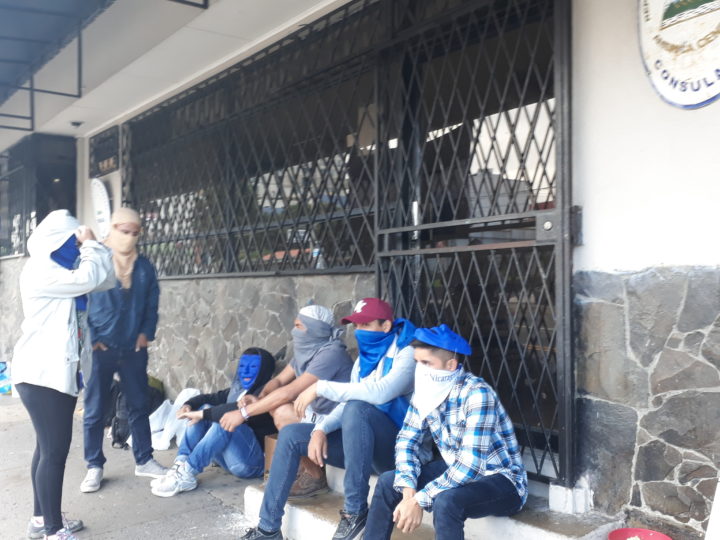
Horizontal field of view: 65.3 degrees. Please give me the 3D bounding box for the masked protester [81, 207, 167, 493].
[{"bbox_3d":[-1.468,0.463,3.536,0.530,1.700,0.380,1,-3,-25],"label":"masked protester"}]

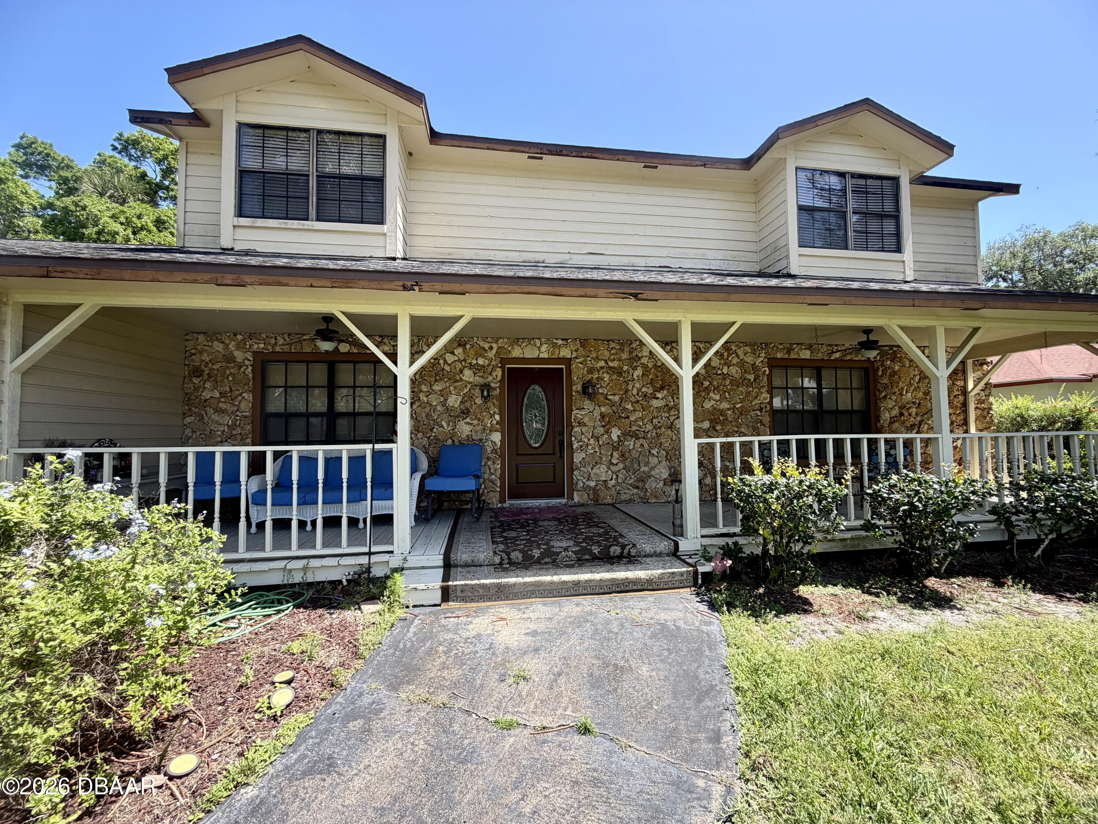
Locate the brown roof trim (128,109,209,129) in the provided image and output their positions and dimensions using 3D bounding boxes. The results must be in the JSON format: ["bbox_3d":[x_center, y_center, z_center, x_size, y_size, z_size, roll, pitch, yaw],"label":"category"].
[{"bbox_3d":[-5.153,-3.978,6.045,1.000,0.210,0.100,0,-3,-9],"label":"brown roof trim"}]

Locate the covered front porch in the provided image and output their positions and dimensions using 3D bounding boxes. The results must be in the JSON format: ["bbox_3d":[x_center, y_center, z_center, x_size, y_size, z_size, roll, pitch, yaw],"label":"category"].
[{"bbox_3d":[1.536,0.255,5.766,12.950,2.980,2.760,0,-3,-9],"label":"covered front porch"}]

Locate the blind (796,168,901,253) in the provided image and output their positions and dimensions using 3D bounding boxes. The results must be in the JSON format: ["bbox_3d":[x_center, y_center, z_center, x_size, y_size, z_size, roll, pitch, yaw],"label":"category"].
[{"bbox_3d":[4.773,-3.190,7.088,1.810,1.270,0.110,0,-3,-9],"label":"blind"}]

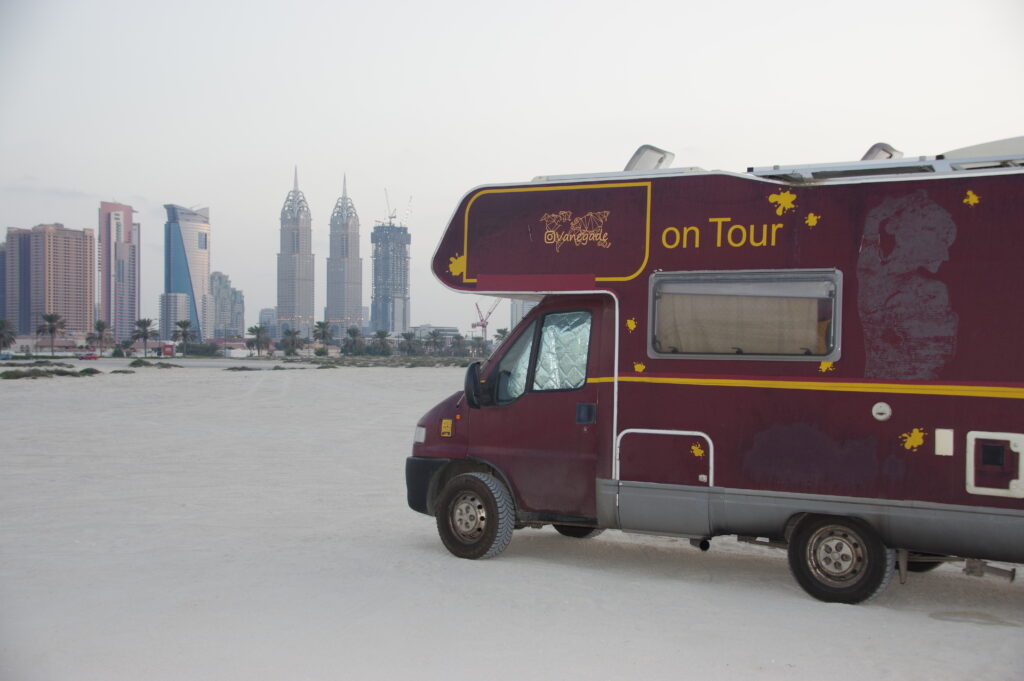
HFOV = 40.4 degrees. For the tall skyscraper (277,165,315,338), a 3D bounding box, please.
[{"bbox_3d":[-322.620,-126.509,2080.000,39.000,266.000,39.000,0,0,36],"label":"tall skyscraper"}]

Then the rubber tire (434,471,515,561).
[{"bbox_3d":[-0.305,1.445,11.420,0.700,0.700,0.215,1,0,43],"label":"rubber tire"}]

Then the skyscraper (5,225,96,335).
[{"bbox_3d":[-535.500,-58.000,1619.000,72.000,141.000,68.000,0,0,35],"label":"skyscraper"}]

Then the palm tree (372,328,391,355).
[{"bbox_3d":[-46.855,0.449,500.000,6.400,9.510,6.400,0,0,0],"label":"palm tree"}]

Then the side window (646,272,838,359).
[{"bbox_3d":[1.616,-0.171,9.820,1.490,0.630,0.050,1,0,36],"label":"side window"}]

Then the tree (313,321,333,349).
[{"bbox_3d":[-58.204,-1.004,430.000,6.800,10.340,6.800,0,0,0],"label":"tree"}]

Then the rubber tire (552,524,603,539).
[{"bbox_3d":[0.645,1.485,13.100,0.220,0.700,0.700,0,1,-44],"label":"rubber tire"}]

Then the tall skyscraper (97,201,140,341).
[{"bbox_3d":[-456.010,-77.359,1620.000,28.000,166.000,42.000,0,0,36],"label":"tall skyscraper"}]

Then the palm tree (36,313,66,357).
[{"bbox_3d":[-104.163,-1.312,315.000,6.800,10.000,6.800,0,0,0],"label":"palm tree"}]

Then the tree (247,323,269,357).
[{"bbox_3d":[-71.903,0.043,395.000,6.900,9.160,6.900,0,0,0],"label":"tree"}]

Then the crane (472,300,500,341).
[{"bbox_3d":[-13.690,-16.028,930.000,25.000,44.000,5.000,0,0,0],"label":"crane"}]

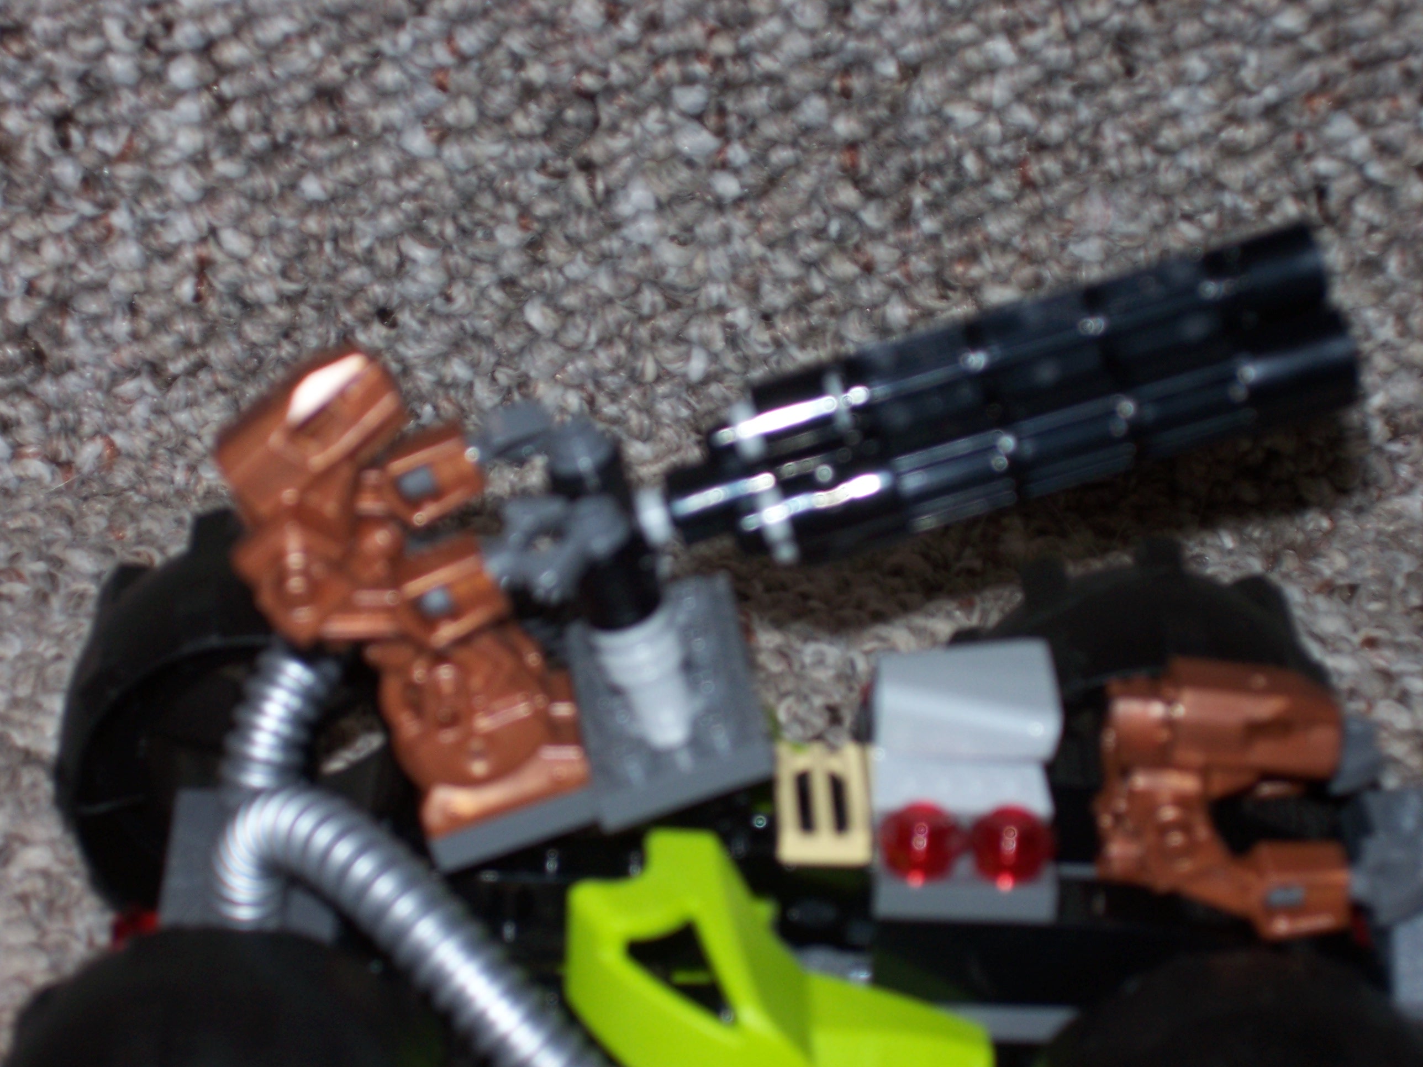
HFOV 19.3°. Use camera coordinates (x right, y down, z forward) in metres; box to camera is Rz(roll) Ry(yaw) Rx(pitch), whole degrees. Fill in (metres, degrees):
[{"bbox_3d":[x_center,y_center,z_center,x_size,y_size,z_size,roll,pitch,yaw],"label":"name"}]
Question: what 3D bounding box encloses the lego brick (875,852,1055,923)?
[{"bbox_3d":[0.023,0.029,0.372,0.016,0.003,0.015,0,32,0],"label":"lego brick"}]

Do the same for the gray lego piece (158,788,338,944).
[{"bbox_3d":[-0.042,0.034,0.380,0.016,0.006,0.027,0,32,0],"label":"gray lego piece"}]

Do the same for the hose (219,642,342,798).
[{"bbox_3d":[-0.040,0.017,0.382,0.007,0.017,0.007,17,30,-10],"label":"hose"}]

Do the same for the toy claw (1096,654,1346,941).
[{"bbox_3d":[0.046,0.023,0.374,0.021,0.017,0.021,0,32,0],"label":"toy claw"}]

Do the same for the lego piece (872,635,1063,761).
[{"bbox_3d":[0.023,0.015,0.375,0.017,0.006,0.011,0,32,0],"label":"lego piece"}]

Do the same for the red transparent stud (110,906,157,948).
[{"bbox_3d":[-0.052,0.036,0.376,0.005,0.007,0.007,0,32,0],"label":"red transparent stud"}]

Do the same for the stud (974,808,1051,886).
[{"bbox_3d":[0.026,0.027,0.367,0.007,0.005,0.007,0,32,0],"label":"stud"}]

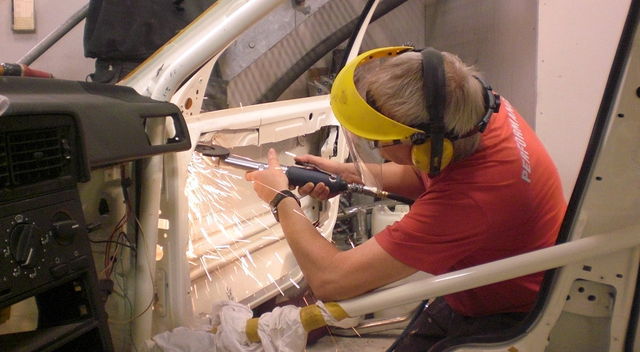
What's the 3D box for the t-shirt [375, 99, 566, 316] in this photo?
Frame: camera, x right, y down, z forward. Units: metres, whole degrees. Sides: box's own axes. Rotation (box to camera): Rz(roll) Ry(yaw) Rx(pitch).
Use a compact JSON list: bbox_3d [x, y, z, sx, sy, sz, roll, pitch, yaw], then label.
[{"bbox_3d":[0.332,0.063,1.470,0.360,0.460,0.450,-8,19,15],"label":"t-shirt"}]

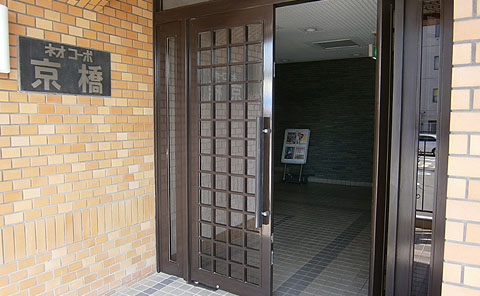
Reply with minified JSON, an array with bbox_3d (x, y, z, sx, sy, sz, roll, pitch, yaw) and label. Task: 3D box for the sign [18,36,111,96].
[{"bbox_3d":[-1.218,-0.559,2.582,0.035,0.350,0.695,4,6,33],"label":"sign"}]

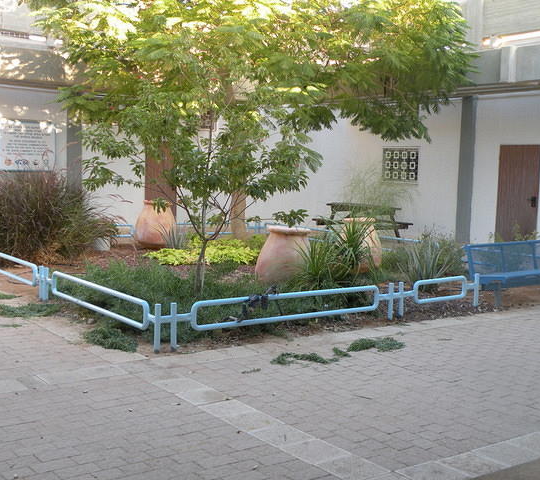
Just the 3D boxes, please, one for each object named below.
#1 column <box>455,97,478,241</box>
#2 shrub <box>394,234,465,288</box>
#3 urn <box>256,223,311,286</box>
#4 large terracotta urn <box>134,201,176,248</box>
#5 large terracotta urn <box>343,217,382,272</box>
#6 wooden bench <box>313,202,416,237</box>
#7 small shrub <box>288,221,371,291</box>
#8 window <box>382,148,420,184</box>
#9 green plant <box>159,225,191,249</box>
[{"bbox_3d":[4.072,-1.337,15.881,0.280,3.096,0.280,-2,6,-35],"label":"column"},{"bbox_3d":[2.165,0.278,10.390,0.880,0.730,0.800,3,5,12],"label":"shrub"},{"bbox_3d":[0.228,0.195,10.112,0.790,0.830,0.790,2,5,1],"label":"urn"},{"bbox_3d":[-2.150,-0.317,14.688,0.780,0.880,0.780,1,5,-8],"label":"large terracotta urn"},{"bbox_3d":[1.449,0.074,12.500,0.740,0.880,0.740,2,5,7],"label":"large terracotta urn"},{"bbox_3d":[2.005,-0.348,17.131,1.380,0.750,1.870,-2,6,-35],"label":"wooden bench"},{"bbox_3d":[0.847,0.185,11.050,1.120,0.880,0.900,2,5,4],"label":"small shrub"},{"bbox_3d":[3.035,-1.753,18.046,0.080,0.794,1.137,-2,7,-36],"label":"window"},{"bbox_3d":[-1.885,-0.062,15.250,0.620,0.500,0.580,1,5,-7],"label":"green plant"}]

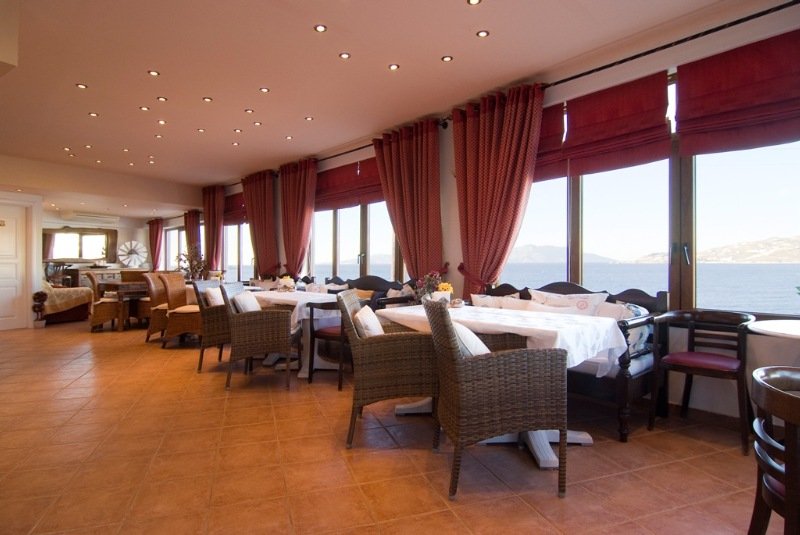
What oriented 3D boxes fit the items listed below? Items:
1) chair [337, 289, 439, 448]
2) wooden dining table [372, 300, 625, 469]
[{"bbox_3d":[-0.061,0.584,2.511,0.580,0.890,0.565,0,0,0],"label":"chair"},{"bbox_3d":[0.563,0.668,2.616,0.760,0.750,1.400,-1,1,-45],"label":"wooden dining table"}]

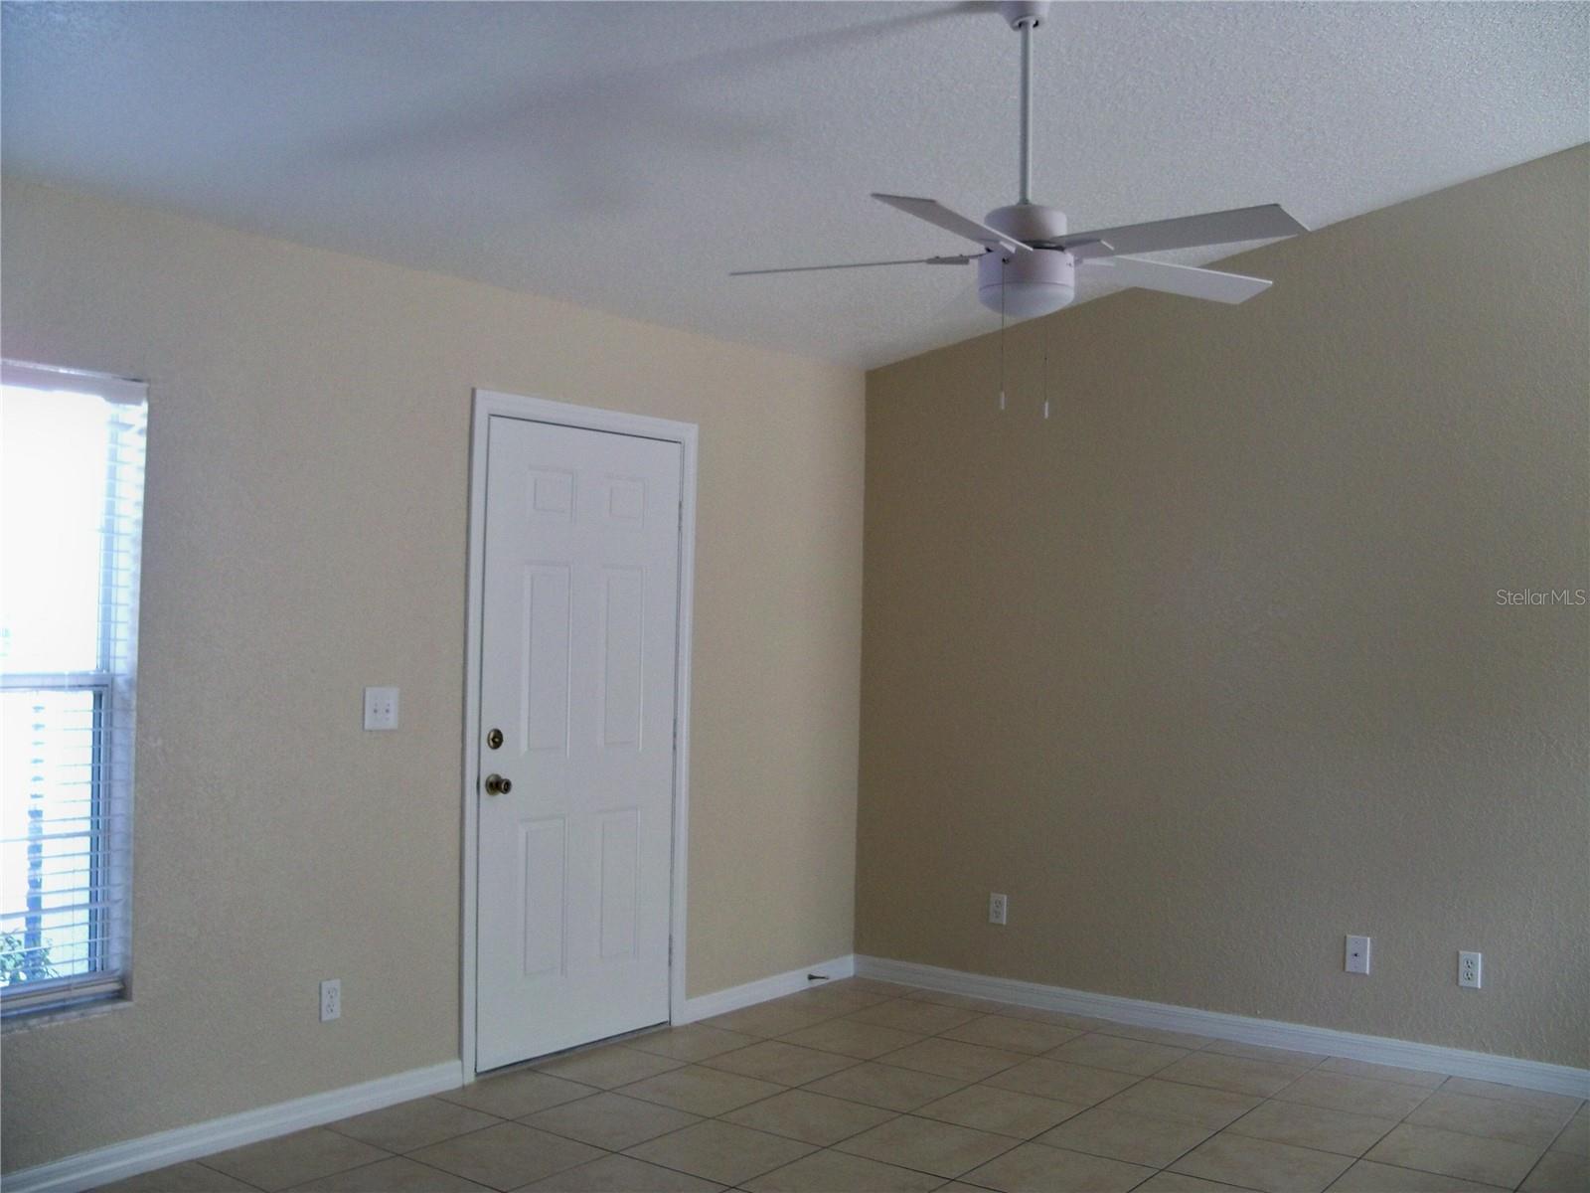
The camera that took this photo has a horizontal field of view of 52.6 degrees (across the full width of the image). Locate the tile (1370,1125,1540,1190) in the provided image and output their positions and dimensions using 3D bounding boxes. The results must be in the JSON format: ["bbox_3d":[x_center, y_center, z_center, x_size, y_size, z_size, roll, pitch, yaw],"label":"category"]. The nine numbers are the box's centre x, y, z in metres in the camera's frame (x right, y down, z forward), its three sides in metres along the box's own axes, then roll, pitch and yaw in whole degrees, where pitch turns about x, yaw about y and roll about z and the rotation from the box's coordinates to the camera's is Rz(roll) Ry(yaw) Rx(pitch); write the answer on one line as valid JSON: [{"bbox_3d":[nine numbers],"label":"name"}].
[{"bbox_3d":[1.801,1.523,4.309,0.400,0.010,0.400,0,-1,37],"label":"tile"}]

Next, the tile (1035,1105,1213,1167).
[{"bbox_3d":[0.932,1.527,4.525,0.400,0.010,0.400,0,-1,36],"label":"tile"}]

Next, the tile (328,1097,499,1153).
[{"bbox_3d":[-1.056,1.472,4.475,0.343,0.010,0.403,0,-1,37],"label":"tile"}]

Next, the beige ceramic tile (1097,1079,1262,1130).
[{"bbox_3d":[1.165,1.527,4.829,0.403,0.010,0.403,0,-1,37],"label":"beige ceramic tile"}]

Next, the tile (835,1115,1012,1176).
[{"bbox_3d":[0.367,1.516,4.427,0.406,0.012,0.406,1,-1,37],"label":"tile"}]

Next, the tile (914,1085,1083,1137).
[{"bbox_3d":[0.608,1.525,4.757,0.400,0.010,0.400,0,-1,36],"label":"tile"}]

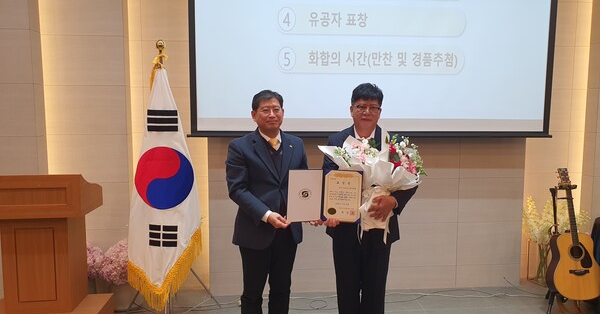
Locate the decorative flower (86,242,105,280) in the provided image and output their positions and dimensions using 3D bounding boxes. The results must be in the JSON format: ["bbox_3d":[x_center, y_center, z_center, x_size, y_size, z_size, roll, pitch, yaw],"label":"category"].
[{"bbox_3d":[-1.769,0.874,3.770,0.310,0.340,0.310,-1,5,-4],"label":"decorative flower"}]

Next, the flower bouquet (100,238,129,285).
[{"bbox_3d":[-1.465,0.866,3.700,0.370,0.400,0.370,-1,5,-4],"label":"flower bouquet"}]

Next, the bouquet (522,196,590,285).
[{"bbox_3d":[2.350,0.770,4.130,0.570,0.780,0.400,-1,5,-4],"label":"bouquet"}]

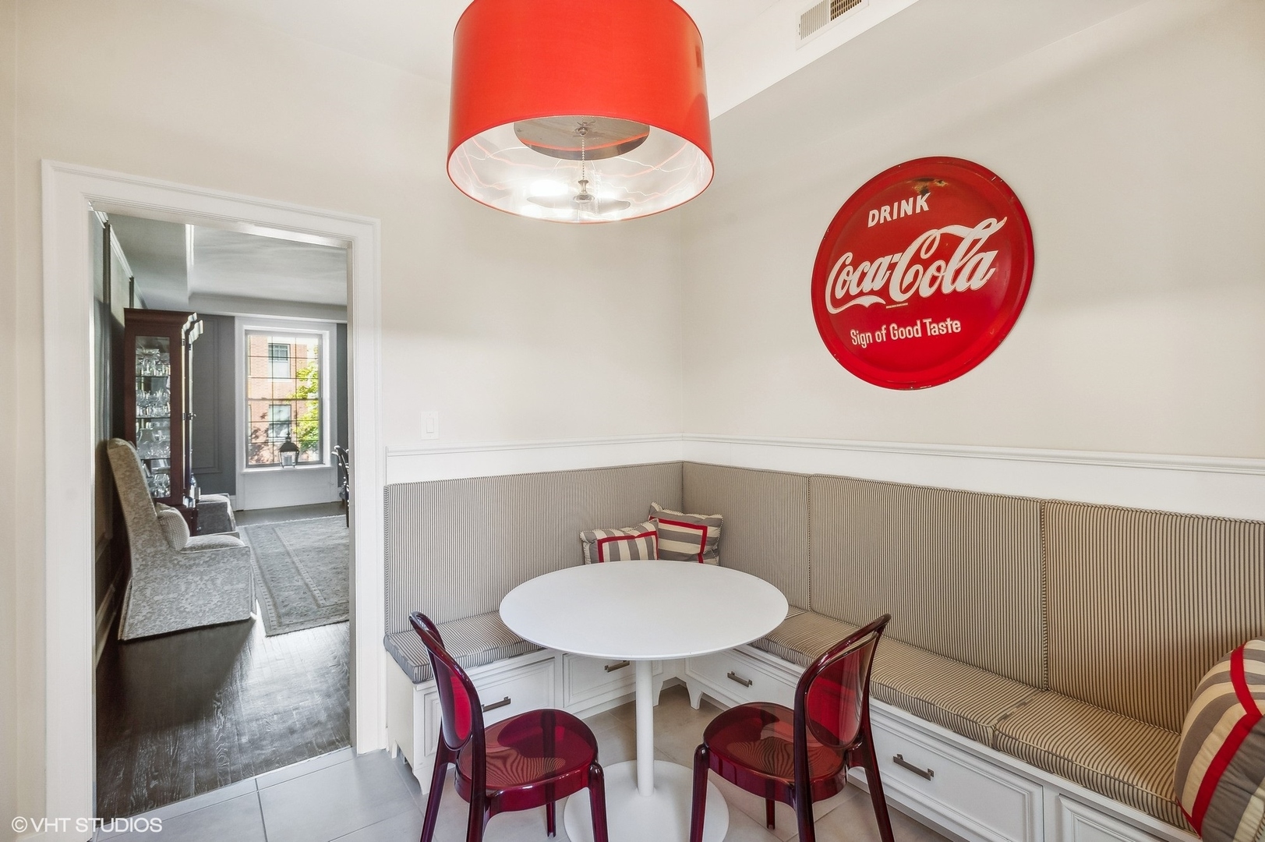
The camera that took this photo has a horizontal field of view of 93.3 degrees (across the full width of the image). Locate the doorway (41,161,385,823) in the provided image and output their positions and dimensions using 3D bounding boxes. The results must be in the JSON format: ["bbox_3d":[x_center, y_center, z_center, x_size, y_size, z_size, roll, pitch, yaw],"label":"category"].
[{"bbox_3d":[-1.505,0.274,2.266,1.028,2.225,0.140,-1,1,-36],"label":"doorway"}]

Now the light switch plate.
[{"bbox_3d":[-0.895,0.021,2.641,0.077,0.126,0.012,-1,1,-36],"label":"light switch plate"}]

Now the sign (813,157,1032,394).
[{"bbox_3d":[1.084,-0.568,2.365,0.070,0.900,0.900,-3,2,-36],"label":"sign"}]

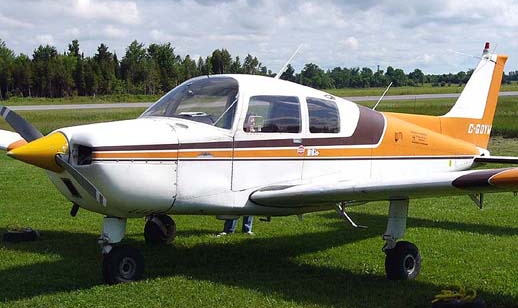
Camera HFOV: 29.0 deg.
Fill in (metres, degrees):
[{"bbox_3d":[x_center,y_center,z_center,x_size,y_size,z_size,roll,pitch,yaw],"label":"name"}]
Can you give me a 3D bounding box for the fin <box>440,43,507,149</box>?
[{"bbox_3d":[2.934,-0.782,13.523,0.150,1.440,1.550,3,4,45],"label":"fin"}]

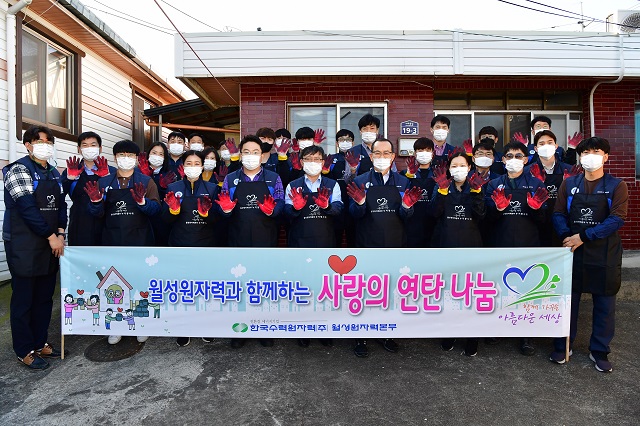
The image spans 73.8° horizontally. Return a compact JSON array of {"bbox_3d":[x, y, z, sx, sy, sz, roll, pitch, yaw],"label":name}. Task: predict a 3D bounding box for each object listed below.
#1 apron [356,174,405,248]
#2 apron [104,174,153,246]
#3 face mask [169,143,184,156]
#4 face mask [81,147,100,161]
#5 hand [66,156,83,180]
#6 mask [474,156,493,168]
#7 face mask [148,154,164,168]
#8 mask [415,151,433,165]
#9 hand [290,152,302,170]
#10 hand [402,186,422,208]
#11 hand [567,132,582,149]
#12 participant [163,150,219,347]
[{"bbox_3d":[0.491,0.105,3.460,0.420,0.820,0.220,0,2,5],"label":"apron"},{"bbox_3d":[-1.572,0.103,3.500,0.420,0.820,0.230,0,1,-9],"label":"apron"},{"bbox_3d":[-1.481,-0.655,4.400,0.150,0.115,0.090,0,1,-14],"label":"face mask"},{"bbox_3d":[-1.960,-0.508,3.650,0.150,0.120,0.080,-1,2,-26],"label":"face mask"},{"bbox_3d":[-2.073,-0.376,3.600,0.140,0.200,0.070,2,2,-20],"label":"hand"},{"bbox_3d":[1.484,-0.458,3.870,0.155,0.105,0.090,0,1,14],"label":"mask"},{"bbox_3d":[-1.534,-0.483,4.000,0.142,0.115,0.090,0,1,-20],"label":"face mask"},{"bbox_3d":[0.931,-0.488,3.800,0.145,0.110,0.080,0,2,12],"label":"mask"},{"bbox_3d":[-0.227,-0.498,4.120,0.115,0.185,0.070,-12,2,-5],"label":"hand"},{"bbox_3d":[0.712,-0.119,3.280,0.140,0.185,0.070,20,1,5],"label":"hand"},{"bbox_3d":[2.482,-0.706,4.150,0.150,0.160,0.070,1,2,25],"label":"hand"},{"bbox_3d":[-1.067,0.309,3.511,0.480,1.620,0.460,0,2,-15],"label":"participant"}]

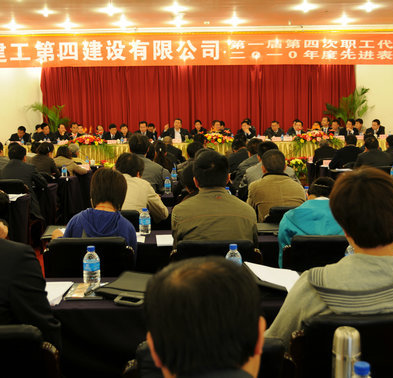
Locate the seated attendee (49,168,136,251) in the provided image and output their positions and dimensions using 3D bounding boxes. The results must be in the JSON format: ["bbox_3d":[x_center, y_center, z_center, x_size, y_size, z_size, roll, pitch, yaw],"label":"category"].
[{"bbox_3d":[-0.530,0.492,3.362,0.480,1.210,0.750,-1,6,0],"label":"seated attendee"}]

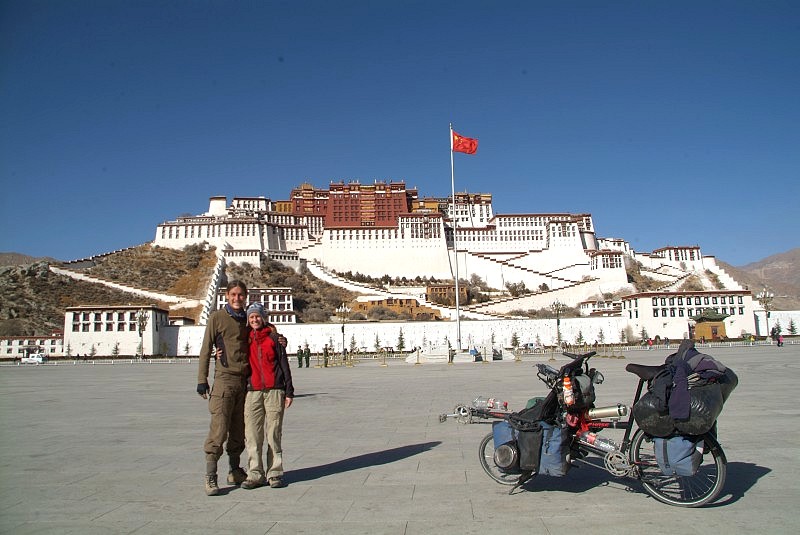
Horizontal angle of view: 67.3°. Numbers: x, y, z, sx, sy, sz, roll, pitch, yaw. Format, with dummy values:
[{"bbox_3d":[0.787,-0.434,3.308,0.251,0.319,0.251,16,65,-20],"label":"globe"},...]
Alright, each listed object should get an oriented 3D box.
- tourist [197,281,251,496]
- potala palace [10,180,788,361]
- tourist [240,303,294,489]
[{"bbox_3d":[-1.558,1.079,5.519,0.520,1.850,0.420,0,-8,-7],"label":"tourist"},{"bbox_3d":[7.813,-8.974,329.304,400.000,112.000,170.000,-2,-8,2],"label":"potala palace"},{"bbox_3d":[-1.201,1.175,5.575,0.500,1.660,0.350,-1,-8,1],"label":"tourist"}]

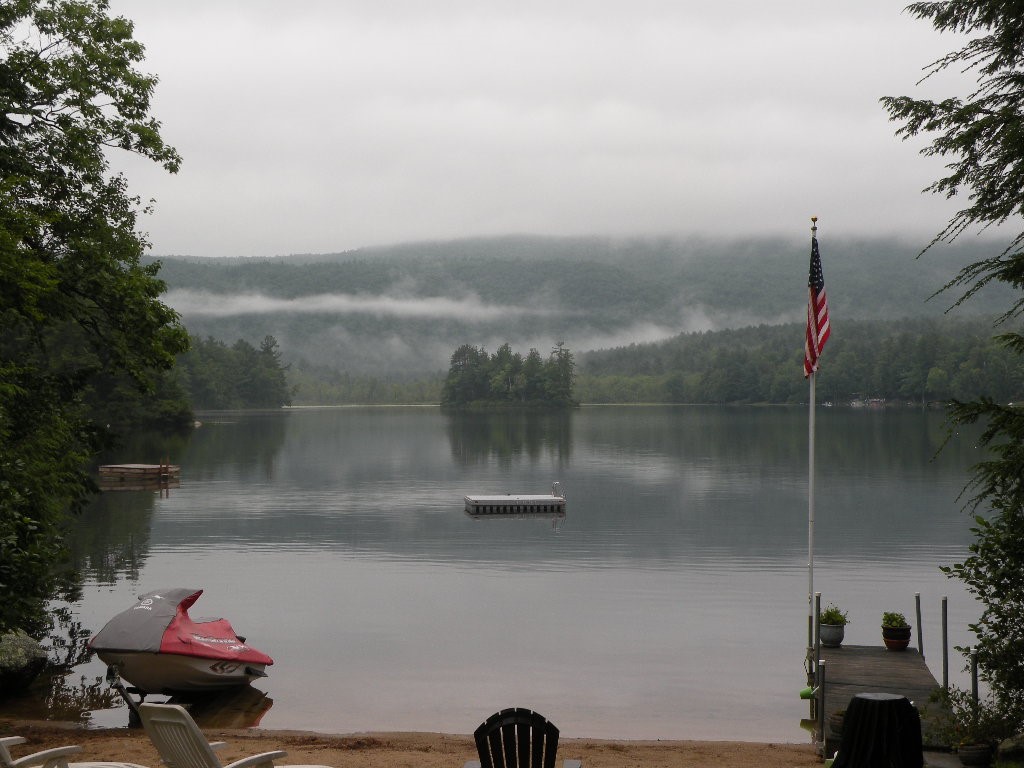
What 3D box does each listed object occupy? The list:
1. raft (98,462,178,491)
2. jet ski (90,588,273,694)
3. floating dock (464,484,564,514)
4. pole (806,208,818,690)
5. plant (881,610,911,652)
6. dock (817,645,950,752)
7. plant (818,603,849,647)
[{"bbox_3d":[-15.557,3.702,69.228,2.420,0.500,2.420,0,0,25],"label":"raft"},{"bbox_3d":[-3.898,2.993,18.946,1.140,1.150,2.850,0,-6,33],"label":"jet ski"},{"bbox_3d":[0.084,3.394,49.504,2.750,0.840,2.650,0,0,-6],"label":"floating dock"},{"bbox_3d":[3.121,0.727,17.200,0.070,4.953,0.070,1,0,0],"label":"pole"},{"bbox_3d":[4.736,3.034,20.409,0.351,0.480,0.351,0,0,0],"label":"plant"},{"bbox_3d":[3.865,3.253,17.442,1.220,0.170,6.400,0,-2,10],"label":"dock"},{"bbox_3d":[3.991,3.002,20.649,0.386,0.555,0.386,0,0,0],"label":"plant"}]

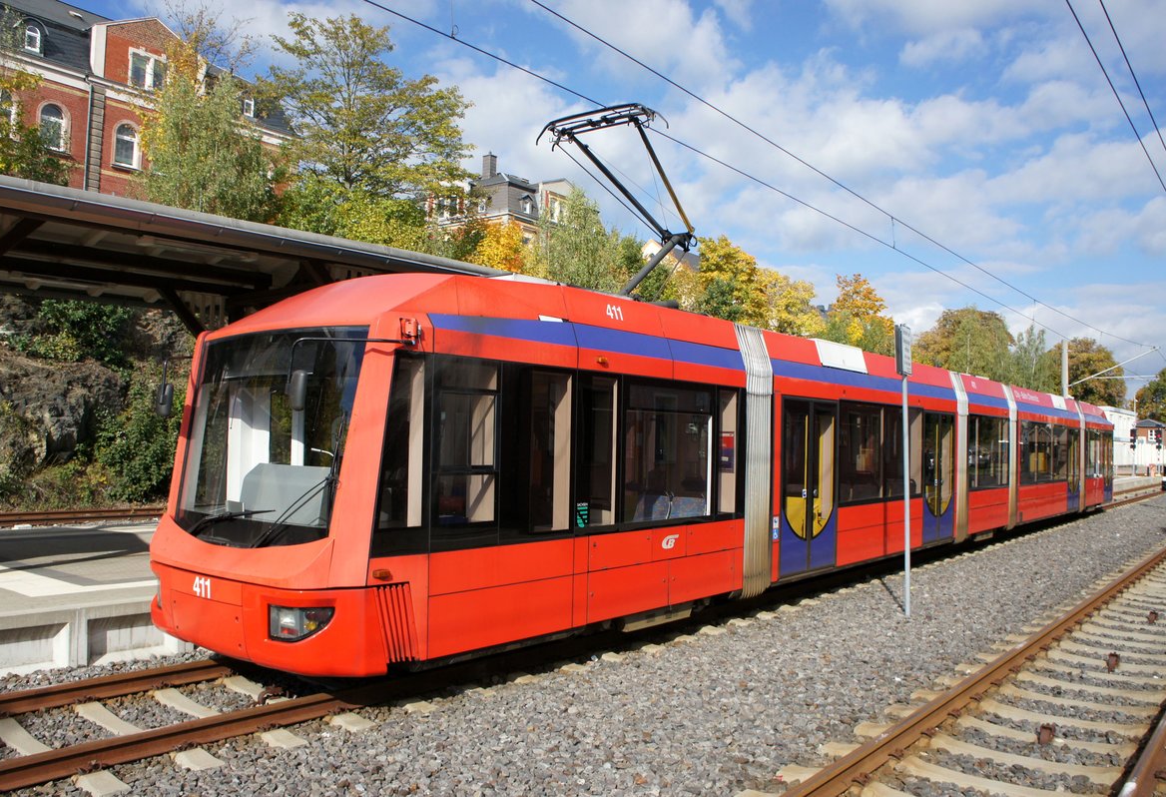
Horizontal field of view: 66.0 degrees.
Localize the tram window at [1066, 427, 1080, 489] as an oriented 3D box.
[{"bbox_3d":[13.162,1.636,24.149,0.080,1.607,1.715,-1,-4,40],"label":"tram window"}]

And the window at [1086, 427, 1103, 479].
[{"bbox_3d":[15.121,1.616,26.577,0.080,1.485,2.644,-1,-4,40],"label":"window"}]

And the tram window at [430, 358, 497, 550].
[{"bbox_3d":[-0.934,0.429,7.003,0.080,1.488,0.719,-1,-4,40],"label":"tram window"}]

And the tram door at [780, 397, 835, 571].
[{"bbox_3d":[2.898,1.102,11.584,0.100,2.247,1.660,-1,-4,40],"label":"tram door"}]

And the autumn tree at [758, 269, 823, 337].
[{"bbox_3d":[13.846,-5.371,60.000,4.500,6.800,4.600,-1,-4,40],"label":"autumn tree"}]

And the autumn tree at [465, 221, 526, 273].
[{"bbox_3d":[-4.574,-6.455,47.000,3.200,5.600,3.300,-1,-4,40],"label":"autumn tree"}]

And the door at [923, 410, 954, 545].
[{"bbox_3d":[6.111,1.356,15.485,0.100,2.267,1.690,-1,-4,40],"label":"door"}]

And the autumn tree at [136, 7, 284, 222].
[{"bbox_3d":[-12.461,-8.791,30.000,4.800,8.800,4.900,-1,-4,40],"label":"autumn tree"}]

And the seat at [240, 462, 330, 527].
[{"bbox_3d":[-2.357,0.770,7.100,0.900,0.580,0.500,-1,-4,40],"label":"seat"}]

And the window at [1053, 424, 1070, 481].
[{"bbox_3d":[12.134,1.398,22.883,0.080,1.470,1.831,-1,-4,40],"label":"window"}]

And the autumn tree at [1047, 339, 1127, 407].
[{"bbox_3d":[51.310,-1.279,92.000,8.000,9.800,8.200,-1,-4,40],"label":"autumn tree"}]

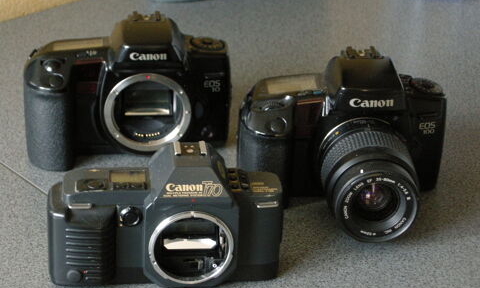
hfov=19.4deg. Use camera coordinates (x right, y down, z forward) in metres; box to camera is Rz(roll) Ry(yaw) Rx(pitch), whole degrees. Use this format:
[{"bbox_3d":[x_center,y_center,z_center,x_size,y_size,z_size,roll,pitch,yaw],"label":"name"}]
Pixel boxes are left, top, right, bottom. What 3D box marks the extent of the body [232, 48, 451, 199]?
[{"bbox_3d":[0.075,-0.012,1.024,0.153,0.105,0.068,1,28,-1],"label":"body"}]

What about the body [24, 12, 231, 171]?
[{"bbox_3d":[-0.087,-0.043,1.075,0.158,0.106,0.070,-1,28,-4],"label":"body"}]

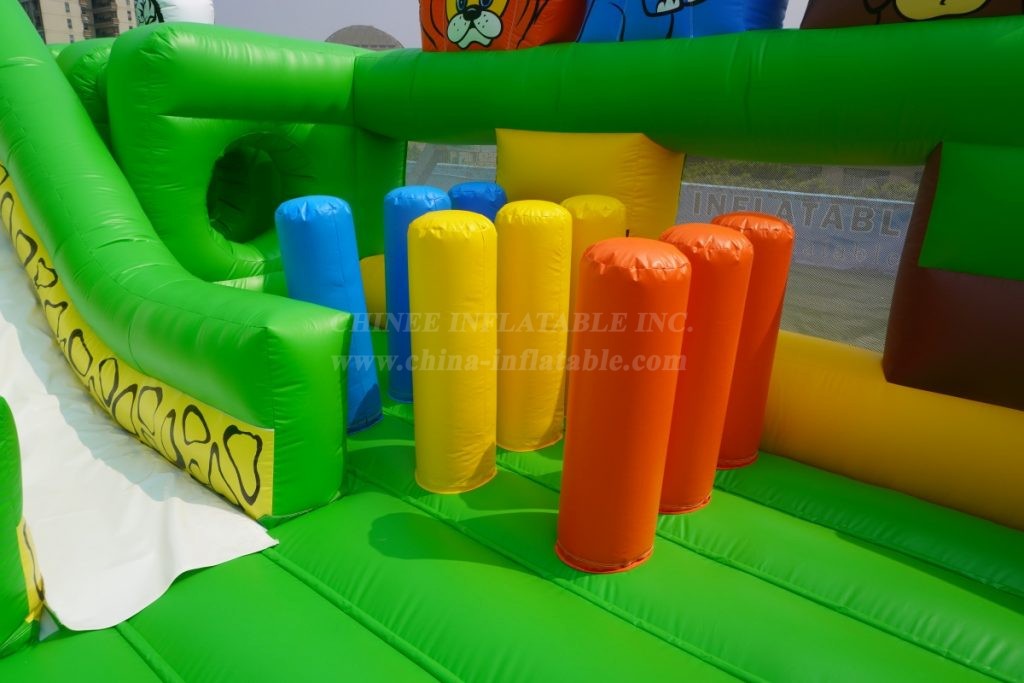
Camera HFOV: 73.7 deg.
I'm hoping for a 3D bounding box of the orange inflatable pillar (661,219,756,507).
[{"bbox_3d":[0.759,0.116,2.947,0.371,1.211,0.371,17,23,33],"label":"orange inflatable pillar"}]

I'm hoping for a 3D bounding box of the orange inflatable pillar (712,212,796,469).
[{"bbox_3d":[1.007,-0.009,3.058,0.349,1.110,0.349,17,24,36],"label":"orange inflatable pillar"}]

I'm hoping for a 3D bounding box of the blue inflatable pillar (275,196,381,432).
[{"bbox_3d":[-0.945,-0.134,3.562,0.372,1.207,0.372,10,24,35],"label":"blue inflatable pillar"}]

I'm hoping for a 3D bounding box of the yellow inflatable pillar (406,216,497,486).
[{"bbox_3d":[-0.254,0.045,3.044,0.377,1.215,0.377,1,19,0],"label":"yellow inflatable pillar"}]

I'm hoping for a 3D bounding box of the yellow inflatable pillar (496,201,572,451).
[{"bbox_3d":[0.100,-0.079,3.447,0.369,1.220,0.369,1,19,0],"label":"yellow inflatable pillar"}]

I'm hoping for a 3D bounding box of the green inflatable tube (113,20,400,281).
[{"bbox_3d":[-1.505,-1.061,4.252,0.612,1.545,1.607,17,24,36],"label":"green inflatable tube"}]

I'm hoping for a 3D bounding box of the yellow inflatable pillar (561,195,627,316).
[{"bbox_3d":[0.442,-0.240,3.999,0.371,1.197,0.371,15,23,34],"label":"yellow inflatable pillar"}]

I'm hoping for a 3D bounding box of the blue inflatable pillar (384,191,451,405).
[{"bbox_3d":[-0.545,-0.277,3.993,0.373,1.209,0.373,2,19,-1],"label":"blue inflatable pillar"}]

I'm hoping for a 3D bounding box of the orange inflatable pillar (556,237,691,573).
[{"bbox_3d":[0.400,0.238,2.539,0.378,1.212,0.378,3,20,-1],"label":"orange inflatable pillar"}]

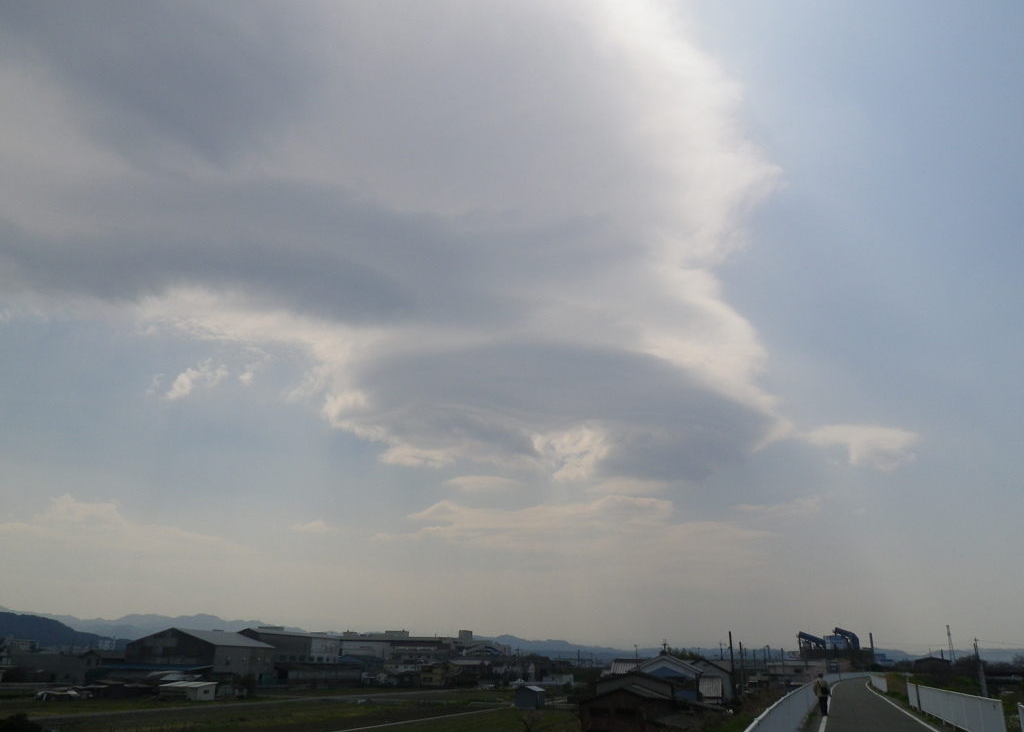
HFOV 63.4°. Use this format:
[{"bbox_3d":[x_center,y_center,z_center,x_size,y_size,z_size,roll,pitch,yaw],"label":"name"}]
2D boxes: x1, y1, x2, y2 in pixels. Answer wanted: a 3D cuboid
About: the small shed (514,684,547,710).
[{"bbox_3d":[2.189,39.769,99.269,2.750,2.550,3.000,-8,-22,22],"label":"small shed"}]

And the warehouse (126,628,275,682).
[{"bbox_3d":[-82.591,78.409,222.985,24.000,13.600,34.300,-3,-20,10],"label":"warehouse"}]

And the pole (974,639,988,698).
[{"bbox_3d":[34.984,23.808,61.621,0.380,6.650,0.380,-10,-22,26],"label":"pole"}]

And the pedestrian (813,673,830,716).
[{"bbox_3d":[12.995,13.782,34.697,0.580,1.660,0.400,-7,-21,19],"label":"pedestrian"}]

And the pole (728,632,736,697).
[{"bbox_3d":[34.628,46.772,129.351,0.330,9.900,0.330,-5,-21,13],"label":"pole"}]

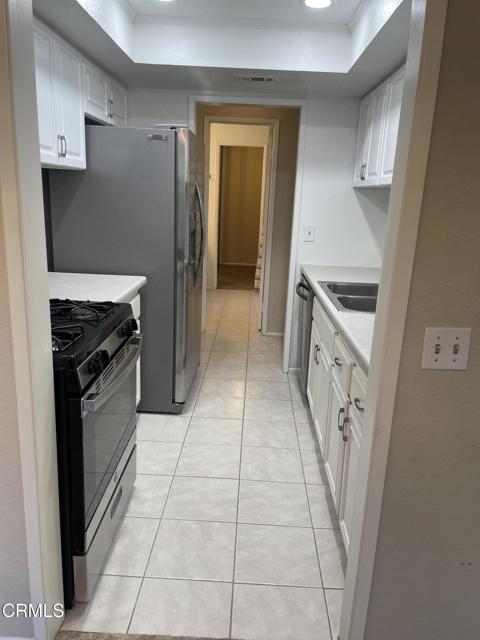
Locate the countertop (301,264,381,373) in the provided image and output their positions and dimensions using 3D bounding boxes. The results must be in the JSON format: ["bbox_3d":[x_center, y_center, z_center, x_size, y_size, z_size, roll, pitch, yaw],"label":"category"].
[{"bbox_3d":[0.770,-0.088,2.642,0.652,0.041,2.521,3,15,1],"label":"countertop"}]

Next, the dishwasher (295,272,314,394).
[{"bbox_3d":[0.776,0.121,3.626,0.628,0.858,0.611,3,15,1],"label":"dishwasher"}]

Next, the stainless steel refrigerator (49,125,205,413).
[{"bbox_3d":[-0.704,-0.361,3.398,0.851,1.777,0.892,3,15,1],"label":"stainless steel refrigerator"}]

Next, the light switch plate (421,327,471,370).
[{"bbox_3d":[0.531,0.076,1.232,0.116,0.114,0.009,3,15,1],"label":"light switch plate"}]

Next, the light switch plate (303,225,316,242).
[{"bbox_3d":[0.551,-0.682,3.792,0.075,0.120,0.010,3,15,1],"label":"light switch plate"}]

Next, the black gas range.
[{"bbox_3d":[-0.816,0.455,1.948,0.707,0.940,0.765,3,15,1],"label":"black gas range"}]

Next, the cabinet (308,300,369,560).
[{"bbox_3d":[0.753,0.438,2.417,0.621,0.868,1.801,3,15,1],"label":"cabinet"}]

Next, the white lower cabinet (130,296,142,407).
[{"bbox_3d":[-0.950,0.281,2.708,0.614,0.871,0.748,3,15,1],"label":"white lower cabinet"}]

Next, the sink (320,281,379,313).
[{"bbox_3d":[0.764,-0.042,2.734,0.559,0.192,0.823,3,15,1],"label":"sink"}]

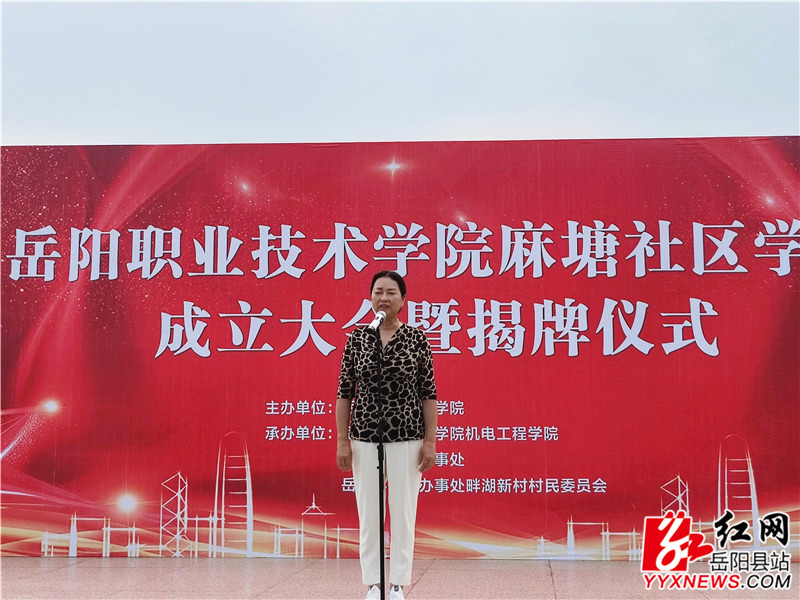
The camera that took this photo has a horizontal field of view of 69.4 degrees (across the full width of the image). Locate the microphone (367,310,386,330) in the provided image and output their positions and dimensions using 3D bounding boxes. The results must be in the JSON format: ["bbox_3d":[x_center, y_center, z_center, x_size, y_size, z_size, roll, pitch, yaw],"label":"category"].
[{"bbox_3d":[-0.104,0.103,2.654,0.050,0.050,0.215,-1,20,13],"label":"microphone"}]

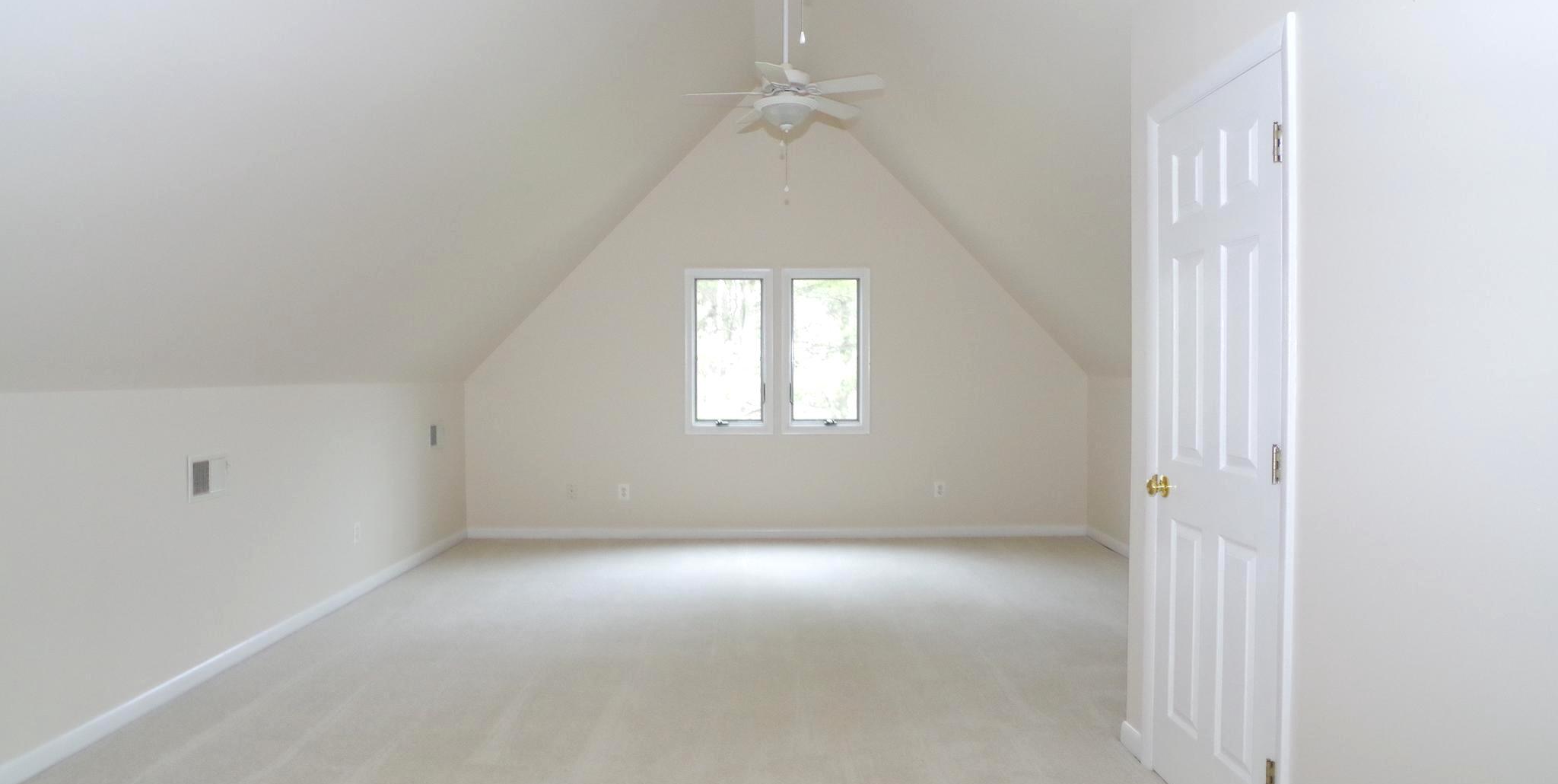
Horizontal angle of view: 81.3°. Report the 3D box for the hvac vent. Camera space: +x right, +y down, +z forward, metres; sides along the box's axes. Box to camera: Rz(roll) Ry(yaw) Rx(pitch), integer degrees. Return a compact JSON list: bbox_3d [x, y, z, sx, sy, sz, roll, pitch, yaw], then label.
[{"bbox_3d":[-2.381,0.356,3.786,0.020,0.183,0.280,0,1,-1],"label":"hvac vent"}]

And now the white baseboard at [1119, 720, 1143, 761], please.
[{"bbox_3d":[1.186,1.164,3.041,0.018,0.087,0.180,0,1,-1],"label":"white baseboard"}]

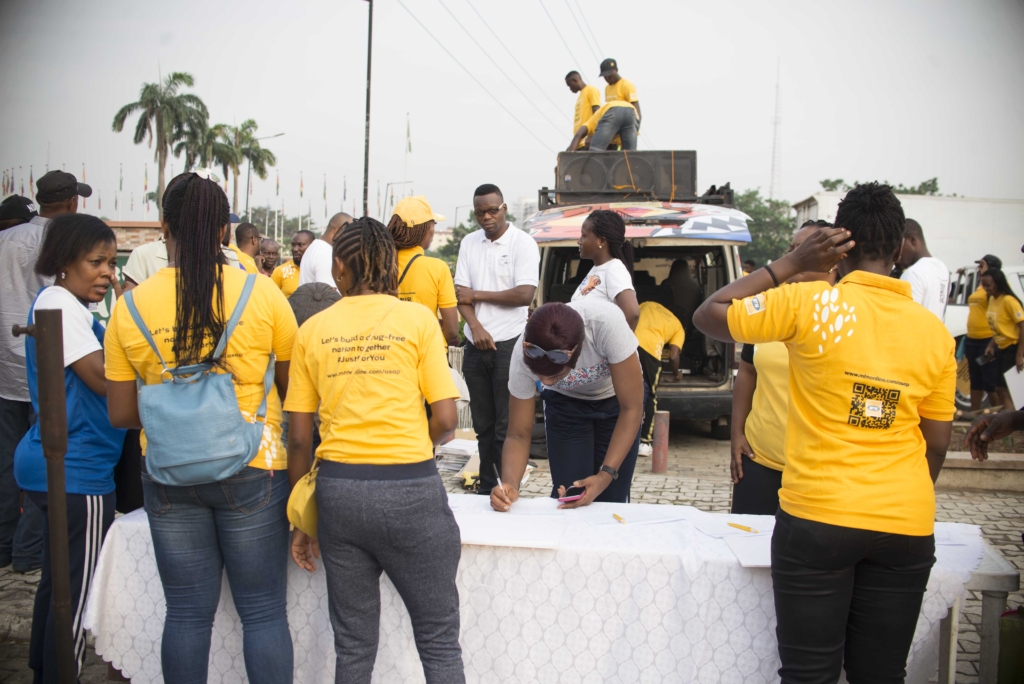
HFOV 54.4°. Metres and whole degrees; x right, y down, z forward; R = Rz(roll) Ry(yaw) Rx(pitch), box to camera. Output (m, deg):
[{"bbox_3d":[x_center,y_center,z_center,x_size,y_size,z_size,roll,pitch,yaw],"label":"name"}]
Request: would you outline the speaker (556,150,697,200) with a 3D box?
[{"bbox_3d":[1.031,-1.466,9.080,1.230,0.460,0.480,1,3,0],"label":"speaker"}]

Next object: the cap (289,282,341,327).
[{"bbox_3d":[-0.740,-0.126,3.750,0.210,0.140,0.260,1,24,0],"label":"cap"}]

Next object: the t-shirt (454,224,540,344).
[{"bbox_3d":[-0.069,-0.274,4.750,0.430,0.580,0.300,2,4,12],"label":"t-shirt"}]

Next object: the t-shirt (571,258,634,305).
[{"bbox_3d":[0.395,-0.080,4.300,0.290,0.590,0.430,0,3,-27],"label":"t-shirt"}]

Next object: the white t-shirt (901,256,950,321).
[{"bbox_3d":[1.970,-0.061,4.900,0.310,0.710,0.480,2,3,27],"label":"white t-shirt"}]

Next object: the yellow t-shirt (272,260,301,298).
[{"bbox_3d":[-1.500,-0.217,7.100,0.500,0.720,0.300,2,3,23],"label":"yellow t-shirt"}]

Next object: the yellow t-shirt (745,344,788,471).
[{"bbox_3d":[1.011,0.129,3.420,0.470,0.630,0.310,2,3,12],"label":"yellow t-shirt"}]

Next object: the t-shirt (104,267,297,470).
[{"bbox_3d":[-0.860,0.073,2.750,0.510,0.560,0.300,0,4,-10],"label":"t-shirt"}]

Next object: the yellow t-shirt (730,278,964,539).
[{"bbox_3d":[0.825,0.152,2.500,0.540,0.630,0.290,2,3,13],"label":"yellow t-shirt"}]

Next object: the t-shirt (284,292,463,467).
[{"bbox_3d":[-0.388,0.104,2.750,0.490,0.490,0.280,1,4,-6],"label":"t-shirt"}]

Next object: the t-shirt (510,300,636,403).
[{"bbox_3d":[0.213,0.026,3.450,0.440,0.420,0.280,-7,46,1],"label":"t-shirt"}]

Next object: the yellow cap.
[{"bbox_3d":[-0.394,-0.550,4.200,0.260,0.140,0.180,-2,5,-35],"label":"yellow cap"}]

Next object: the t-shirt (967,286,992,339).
[{"bbox_3d":[4.430,-0.285,9.300,0.310,0.580,0.440,-1,5,-28],"label":"t-shirt"}]

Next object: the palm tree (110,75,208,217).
[{"bbox_3d":[-18.402,-7.909,52.000,4.600,11.900,4.600,1,3,0],"label":"palm tree"}]

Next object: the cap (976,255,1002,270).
[{"bbox_3d":[4.842,-0.806,10.100,0.260,0.150,0.180,0,3,-21],"label":"cap"}]

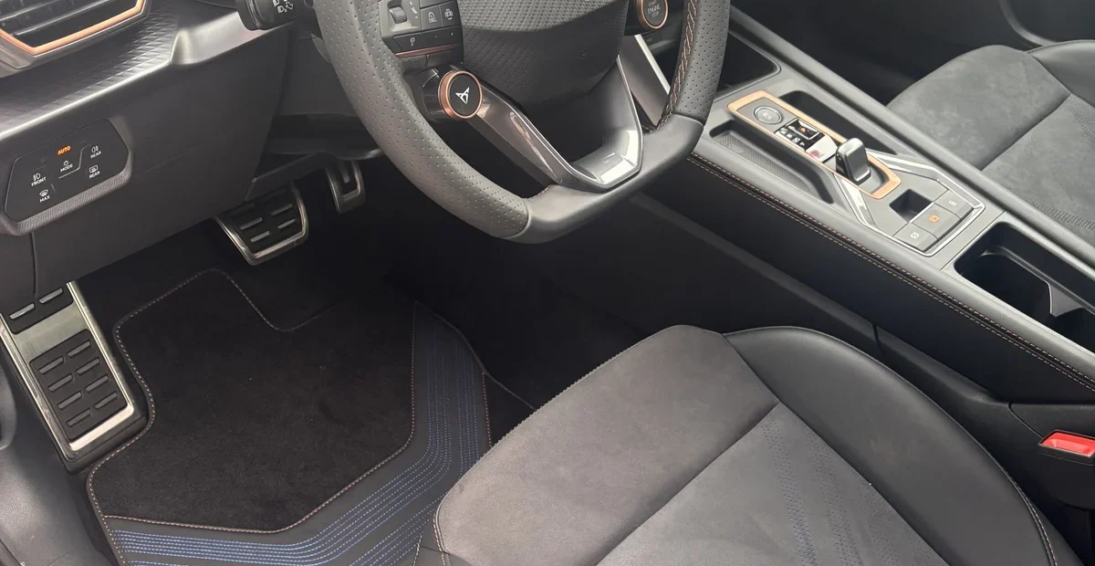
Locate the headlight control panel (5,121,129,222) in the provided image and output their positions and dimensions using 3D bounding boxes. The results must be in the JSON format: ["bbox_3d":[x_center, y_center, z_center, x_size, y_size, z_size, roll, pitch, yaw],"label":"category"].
[{"bbox_3d":[-0.348,-0.082,0.789,0.014,0.048,0.097,21,41,36],"label":"headlight control panel"}]

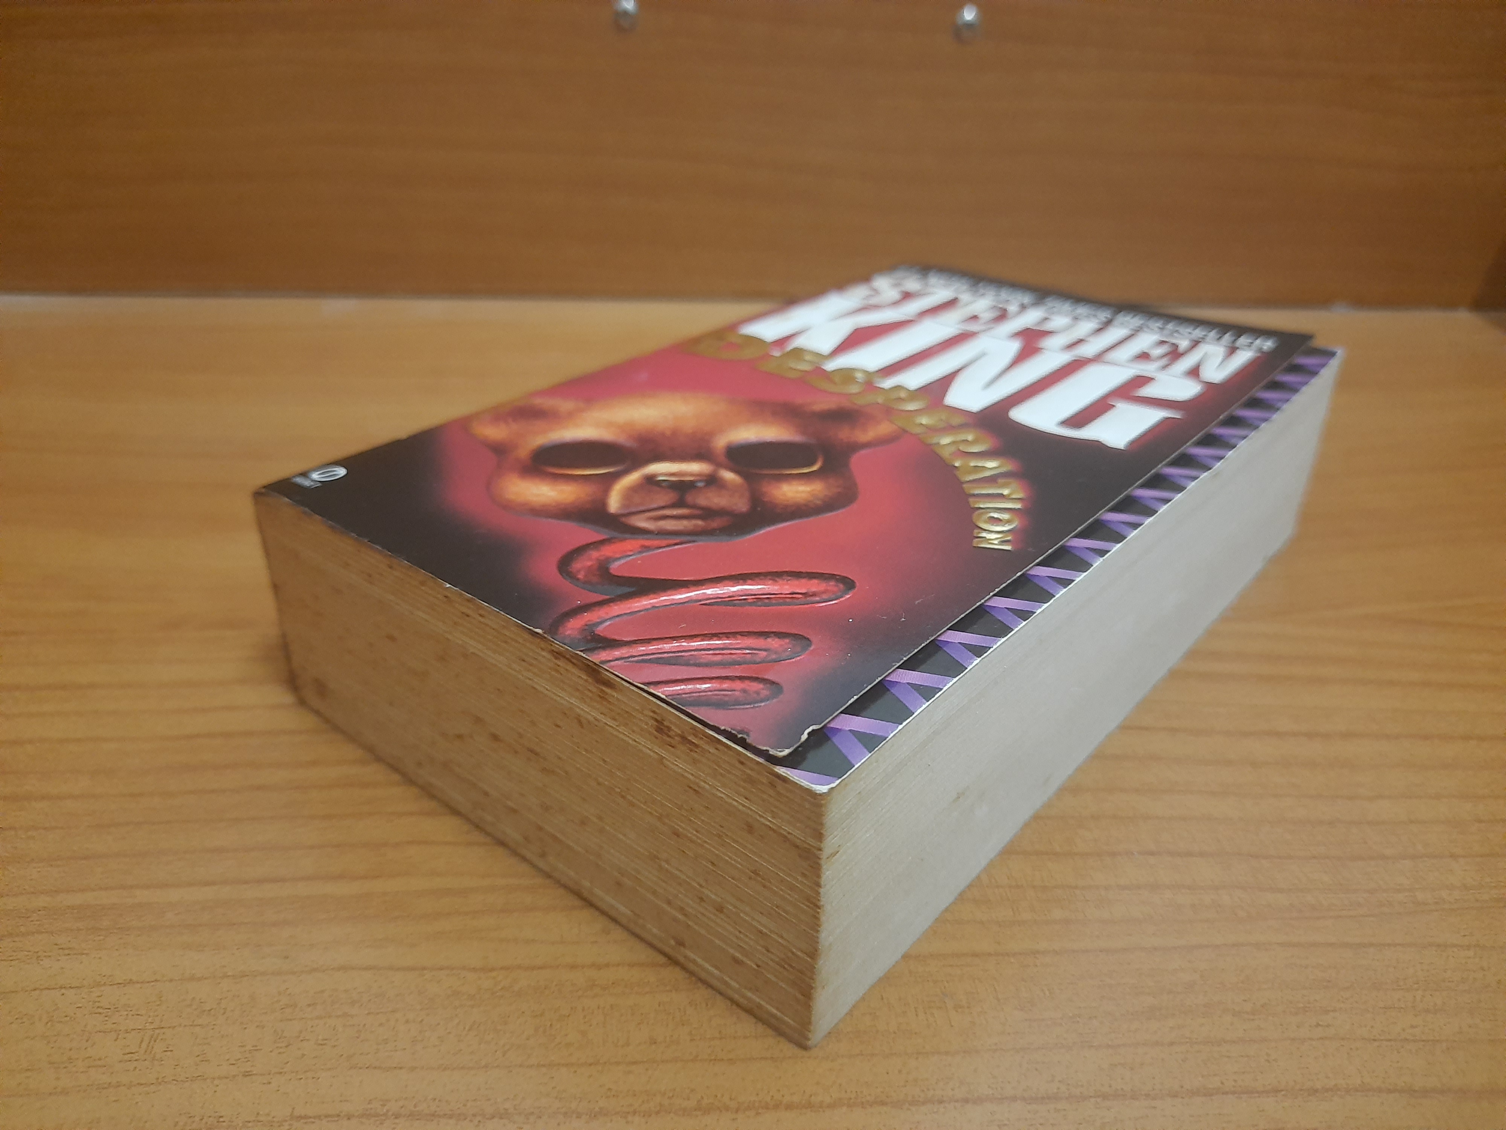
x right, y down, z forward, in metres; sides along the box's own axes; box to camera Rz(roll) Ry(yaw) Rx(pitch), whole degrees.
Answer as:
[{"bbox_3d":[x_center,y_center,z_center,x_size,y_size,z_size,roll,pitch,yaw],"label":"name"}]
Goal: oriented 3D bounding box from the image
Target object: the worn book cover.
[{"bbox_3d":[0.022,-0.010,0.203,0.107,0.040,0.174,22,36,35],"label":"worn book cover"}]

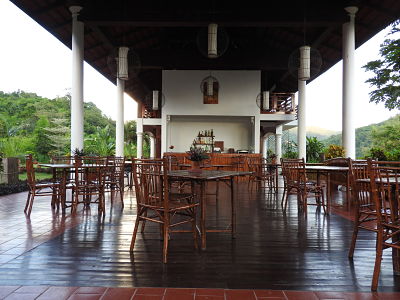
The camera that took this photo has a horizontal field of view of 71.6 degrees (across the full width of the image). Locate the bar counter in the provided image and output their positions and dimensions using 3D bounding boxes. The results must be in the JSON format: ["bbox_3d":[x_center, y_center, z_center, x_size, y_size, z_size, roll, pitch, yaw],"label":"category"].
[{"bbox_3d":[0.496,0.638,10.940,3.780,1.060,0.650,0,-1,1],"label":"bar counter"}]

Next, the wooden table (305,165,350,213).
[{"bbox_3d":[2.196,0.694,4.908,0.830,0.745,0.830,1,-1,-32],"label":"wooden table"}]

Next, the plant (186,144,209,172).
[{"bbox_3d":[-0.032,0.108,3.598,0.300,0.350,0.300,0,-2,0],"label":"plant"}]

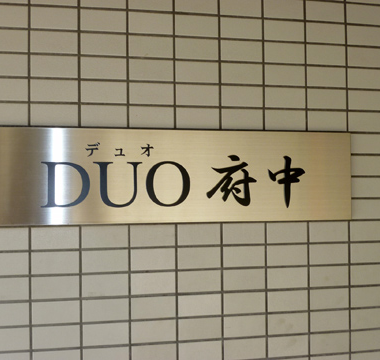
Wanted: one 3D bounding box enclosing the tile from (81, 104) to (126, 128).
[{"bbox_3d":[-0.179,-0.132,1.215,0.096,0.045,0.009,0,-2,-13],"label":"tile"}]

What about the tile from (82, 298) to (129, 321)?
[{"bbox_3d":[-0.175,0.268,1.206,0.095,0.045,0.008,0,-1,-13],"label":"tile"}]

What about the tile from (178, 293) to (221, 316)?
[{"bbox_3d":[0.020,0.267,1.248,0.096,0.045,0.009,0,-2,-13],"label":"tile"}]

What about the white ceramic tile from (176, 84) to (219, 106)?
[{"bbox_3d":[0.016,-0.183,1.260,0.096,0.045,0.009,0,-2,-13],"label":"white ceramic tile"}]

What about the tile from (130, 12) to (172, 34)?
[{"bbox_3d":[-0.083,-0.332,1.242,0.095,0.045,0.008,0,-1,-13],"label":"tile"}]

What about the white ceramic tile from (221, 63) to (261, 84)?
[{"bbox_3d":[0.113,-0.233,1.283,0.096,0.045,0.009,0,-2,-13],"label":"white ceramic tile"}]

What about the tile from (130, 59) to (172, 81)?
[{"bbox_3d":[-0.082,-0.232,1.239,0.095,0.045,0.008,0,-2,-13],"label":"tile"}]

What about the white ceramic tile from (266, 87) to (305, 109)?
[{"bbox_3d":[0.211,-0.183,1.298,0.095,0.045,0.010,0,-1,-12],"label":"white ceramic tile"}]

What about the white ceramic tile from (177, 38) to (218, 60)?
[{"bbox_3d":[0.015,-0.282,1.262,0.095,0.045,0.008,0,-1,-13],"label":"white ceramic tile"}]

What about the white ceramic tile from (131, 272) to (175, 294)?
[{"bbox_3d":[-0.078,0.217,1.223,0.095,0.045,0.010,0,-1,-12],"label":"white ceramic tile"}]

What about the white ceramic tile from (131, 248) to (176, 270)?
[{"bbox_3d":[-0.079,0.168,1.228,0.095,0.045,0.008,0,-2,-13],"label":"white ceramic tile"}]

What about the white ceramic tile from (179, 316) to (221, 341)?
[{"bbox_3d":[0.020,0.317,1.247,0.096,0.045,0.009,0,-2,-13],"label":"white ceramic tile"}]

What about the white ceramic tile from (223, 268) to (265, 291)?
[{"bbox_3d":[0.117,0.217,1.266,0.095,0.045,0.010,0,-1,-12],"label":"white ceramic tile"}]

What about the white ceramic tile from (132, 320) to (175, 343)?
[{"bbox_3d":[-0.078,0.318,1.225,0.095,0.045,0.008,0,-2,-13],"label":"white ceramic tile"}]

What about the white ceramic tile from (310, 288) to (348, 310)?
[{"bbox_3d":[0.313,0.267,1.315,0.095,0.045,0.008,0,-1,-13],"label":"white ceramic tile"}]

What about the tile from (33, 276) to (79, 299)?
[{"bbox_3d":[-0.274,0.218,1.184,0.096,0.045,0.009,0,-2,-13],"label":"tile"}]

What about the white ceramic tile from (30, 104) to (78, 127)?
[{"bbox_3d":[-0.276,-0.132,1.192,0.095,0.045,0.008,0,-2,-13],"label":"white ceramic tile"}]

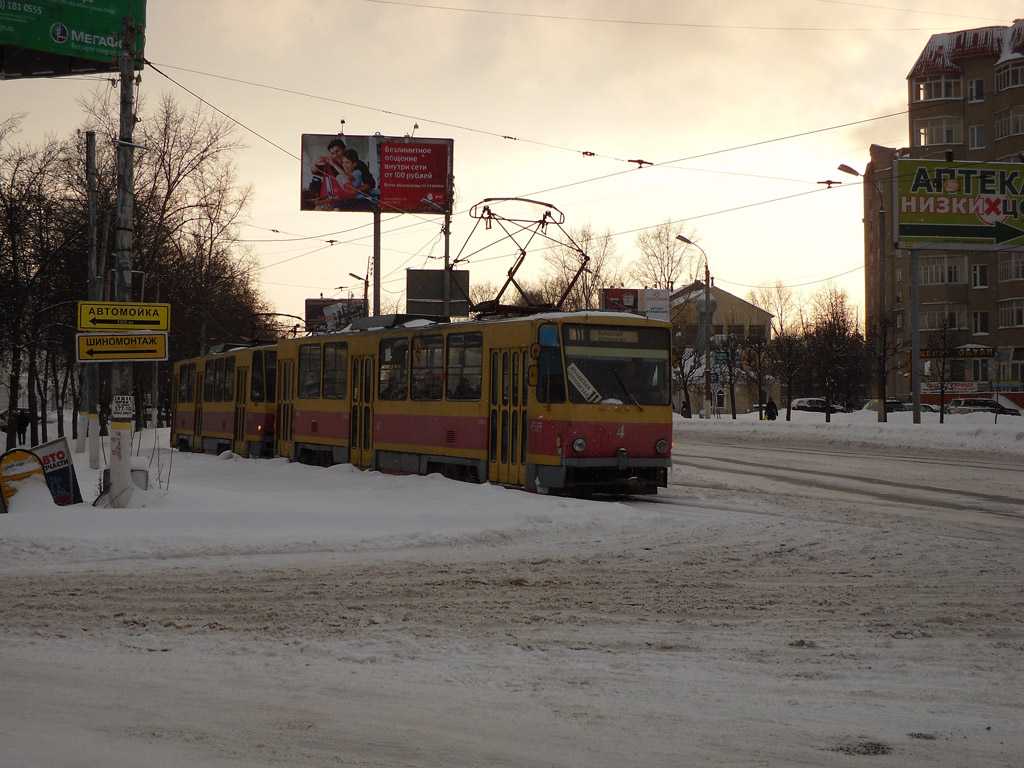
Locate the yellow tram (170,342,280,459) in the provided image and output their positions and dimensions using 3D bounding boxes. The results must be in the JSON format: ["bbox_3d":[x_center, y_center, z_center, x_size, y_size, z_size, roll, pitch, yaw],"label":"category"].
[{"bbox_3d":[-7.910,0.560,49.900,2.500,3.150,14.700,1,-1,-20],"label":"yellow tram"}]

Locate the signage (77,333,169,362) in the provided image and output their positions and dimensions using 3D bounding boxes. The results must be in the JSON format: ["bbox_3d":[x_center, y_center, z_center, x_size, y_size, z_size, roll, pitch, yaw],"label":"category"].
[{"bbox_3d":[-5.580,-0.522,23.700,1.310,0.410,0.050,-1,0,-6],"label":"signage"}]

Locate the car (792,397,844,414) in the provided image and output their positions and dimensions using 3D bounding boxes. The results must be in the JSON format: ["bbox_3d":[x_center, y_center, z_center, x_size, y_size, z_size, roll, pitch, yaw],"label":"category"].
[{"bbox_3d":[23.900,1.920,129.000,4.500,1.650,1.800,0,0,-10],"label":"car"}]

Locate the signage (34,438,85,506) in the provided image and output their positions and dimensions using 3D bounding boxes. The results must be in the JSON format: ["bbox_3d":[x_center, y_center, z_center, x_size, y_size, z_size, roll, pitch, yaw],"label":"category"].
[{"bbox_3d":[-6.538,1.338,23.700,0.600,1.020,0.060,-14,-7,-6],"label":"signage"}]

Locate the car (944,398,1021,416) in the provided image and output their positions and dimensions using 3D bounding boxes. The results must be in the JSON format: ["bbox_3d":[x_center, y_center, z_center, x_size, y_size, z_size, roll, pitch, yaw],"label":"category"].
[{"bbox_3d":[27.600,1.630,97.000,4.400,1.550,1.750,0,0,6],"label":"car"}]

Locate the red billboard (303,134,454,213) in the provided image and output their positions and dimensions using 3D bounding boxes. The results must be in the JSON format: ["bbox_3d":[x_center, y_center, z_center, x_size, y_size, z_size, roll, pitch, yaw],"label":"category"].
[{"bbox_3d":[-5.440,-8.453,67.000,6.200,3.100,0.400,0,0,-13],"label":"red billboard"}]

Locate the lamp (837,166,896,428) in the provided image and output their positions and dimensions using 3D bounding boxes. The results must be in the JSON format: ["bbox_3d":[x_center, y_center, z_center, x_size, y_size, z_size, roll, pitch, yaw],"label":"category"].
[{"bbox_3d":[11.850,-2.900,56.000,1.650,8.950,0.350,0,0,-12],"label":"lamp"}]

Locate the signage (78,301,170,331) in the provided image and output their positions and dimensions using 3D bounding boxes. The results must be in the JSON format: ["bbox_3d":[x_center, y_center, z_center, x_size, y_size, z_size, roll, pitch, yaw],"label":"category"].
[{"bbox_3d":[-5.547,-0.966,23.700,1.320,0.415,0.050,2,0,-6],"label":"signage"}]

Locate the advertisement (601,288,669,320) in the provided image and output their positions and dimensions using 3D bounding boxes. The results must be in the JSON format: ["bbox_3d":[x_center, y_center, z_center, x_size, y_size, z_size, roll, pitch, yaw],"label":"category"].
[{"bbox_3d":[10.618,-6.604,143.000,6.200,3.100,0.400,0,0,-14],"label":"advertisement"}]

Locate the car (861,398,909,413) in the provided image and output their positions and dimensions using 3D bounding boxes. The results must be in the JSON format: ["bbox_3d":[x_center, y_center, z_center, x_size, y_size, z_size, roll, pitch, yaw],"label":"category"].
[{"bbox_3d":[24.100,1.750,105.000,4.300,1.550,1.750,0,0,-9],"label":"car"}]

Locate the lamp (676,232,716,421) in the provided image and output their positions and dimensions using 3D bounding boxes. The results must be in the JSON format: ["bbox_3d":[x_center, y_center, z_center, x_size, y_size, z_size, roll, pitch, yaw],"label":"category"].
[{"bbox_3d":[8.570,-2.500,78.000,1.650,9.000,0.350,0,0,-12],"label":"lamp"}]

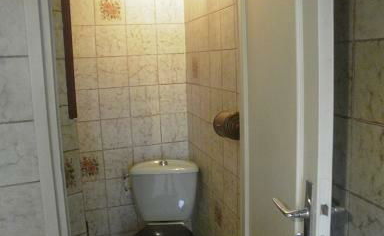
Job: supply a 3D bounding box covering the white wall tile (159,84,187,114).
[{"bbox_3d":[-0.126,-0.126,2.619,0.197,0.199,0.010,-4,9,-15],"label":"white wall tile"}]

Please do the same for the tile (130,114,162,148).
[{"bbox_3d":[-0.308,0.087,2.621,0.198,0.200,0.010,-5,8,-19],"label":"tile"}]

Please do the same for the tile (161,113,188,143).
[{"bbox_3d":[-0.120,0.070,2.663,0.190,0.200,0.010,-4,8,-15],"label":"tile"}]

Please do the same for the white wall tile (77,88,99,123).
[{"bbox_3d":[-0.685,-0.076,2.470,0.184,0.200,0.010,-5,8,-19],"label":"white wall tile"}]

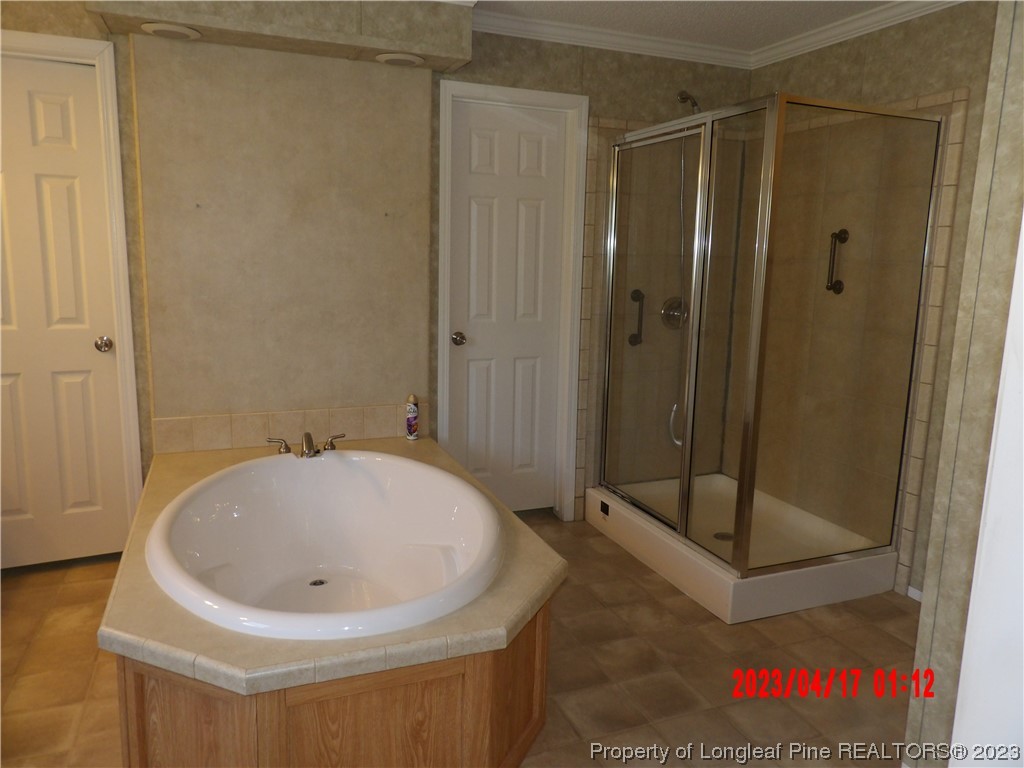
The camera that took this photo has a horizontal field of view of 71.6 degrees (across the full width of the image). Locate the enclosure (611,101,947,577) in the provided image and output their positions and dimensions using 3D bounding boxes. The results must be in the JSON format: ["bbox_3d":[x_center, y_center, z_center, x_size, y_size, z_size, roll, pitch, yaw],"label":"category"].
[{"bbox_3d":[1.068,-0.245,3.278,0.794,1.782,1.142,-3,11,-21],"label":"enclosure"}]

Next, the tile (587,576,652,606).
[{"bbox_3d":[0.452,0.879,2.988,0.210,0.010,0.210,-3,11,-21],"label":"tile"}]

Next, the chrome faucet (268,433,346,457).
[{"bbox_3d":[-0.862,0.254,2.989,0.315,0.088,0.184,-3,11,-21],"label":"chrome faucet"}]

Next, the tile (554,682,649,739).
[{"bbox_3d":[0.277,1.013,2.203,0.210,0.010,0.210,-3,11,-21],"label":"tile"}]

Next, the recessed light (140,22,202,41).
[{"bbox_3d":[-1.271,-1.312,2.656,0.207,0.021,0.207,-3,11,-21],"label":"recessed light"}]

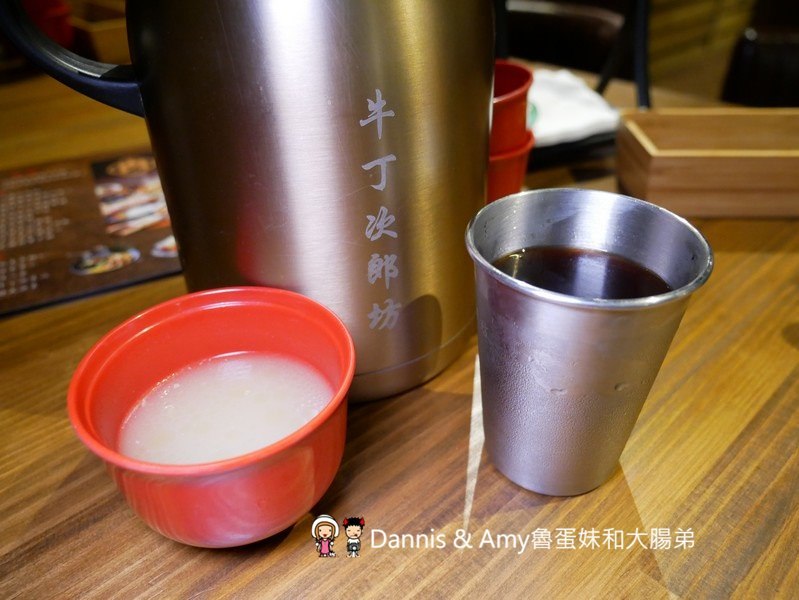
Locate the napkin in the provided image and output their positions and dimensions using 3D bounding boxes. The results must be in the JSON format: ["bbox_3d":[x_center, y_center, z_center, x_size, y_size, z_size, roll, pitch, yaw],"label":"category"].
[{"bbox_3d":[0.129,-0.172,0.531,0.095,0.034,0.120,-10,36,-12],"label":"napkin"}]

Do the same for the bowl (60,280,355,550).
[{"bbox_3d":[-0.065,0.047,0.233,0.098,0.059,0.098,-1,36,0],"label":"bowl"}]

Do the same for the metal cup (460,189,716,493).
[{"bbox_3d":[0.065,0.019,0.235,0.081,0.099,0.081,-1,36,0],"label":"metal cup"}]

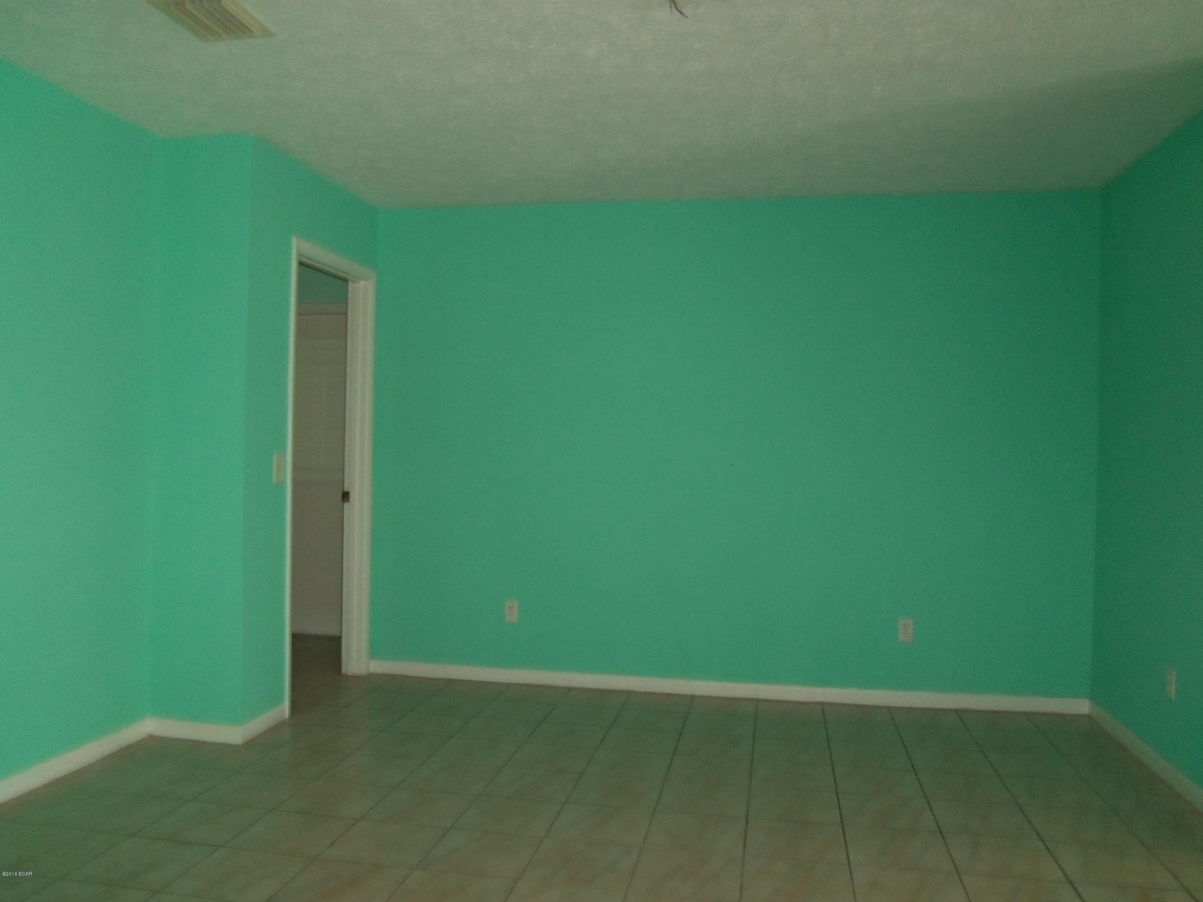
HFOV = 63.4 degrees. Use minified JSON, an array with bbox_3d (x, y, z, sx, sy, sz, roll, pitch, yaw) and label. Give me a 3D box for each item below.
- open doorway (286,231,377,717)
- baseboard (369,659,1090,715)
[{"bbox_3d":[-1.334,0.117,4.680,0.140,2.100,0.895,1,0,10],"label":"open doorway"},{"bbox_3d":[0.532,1.163,4.802,3.539,0.075,0.017,1,0,10],"label":"baseboard"}]

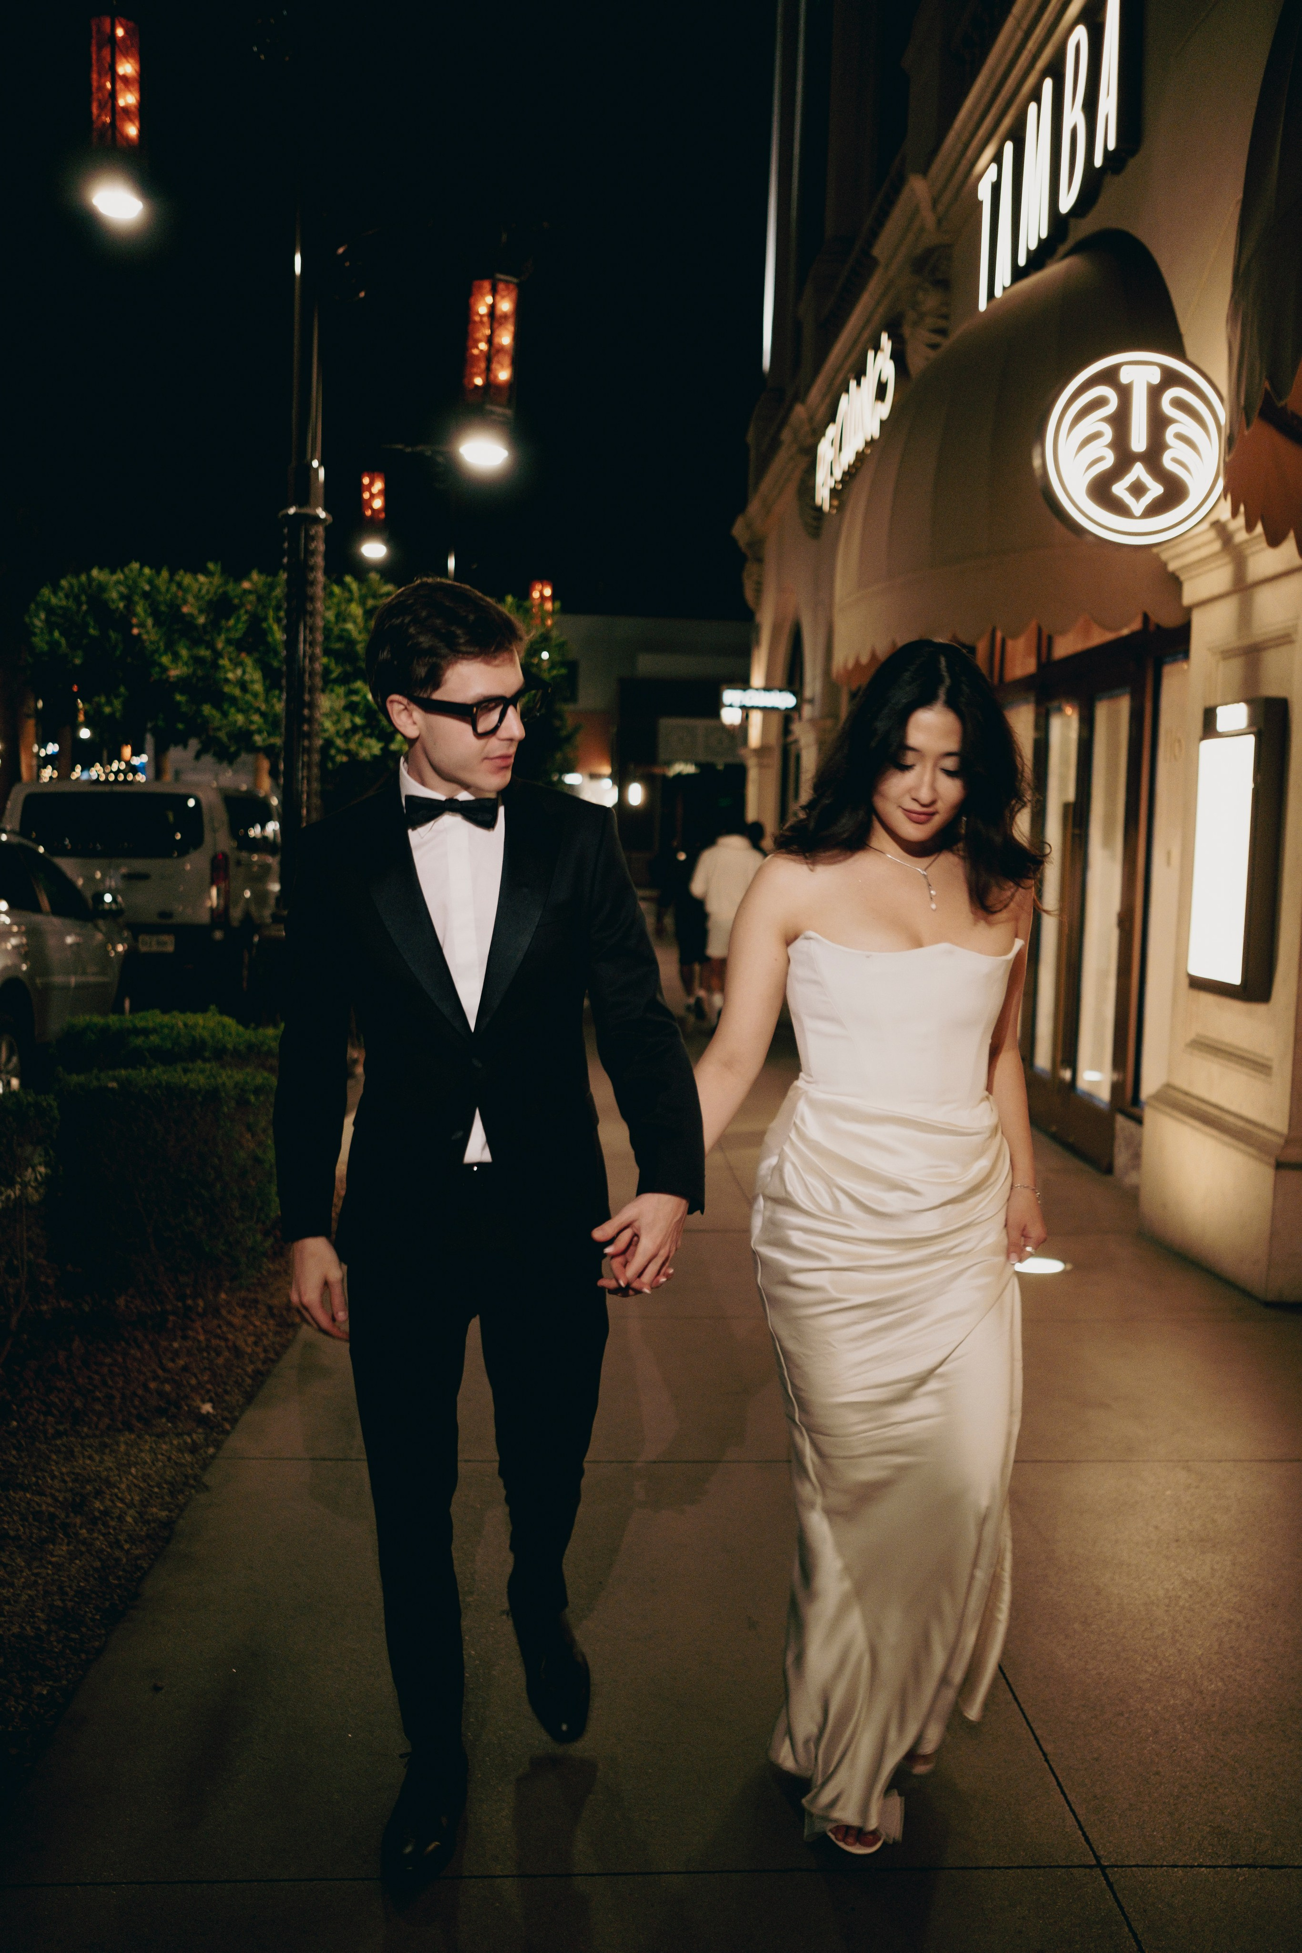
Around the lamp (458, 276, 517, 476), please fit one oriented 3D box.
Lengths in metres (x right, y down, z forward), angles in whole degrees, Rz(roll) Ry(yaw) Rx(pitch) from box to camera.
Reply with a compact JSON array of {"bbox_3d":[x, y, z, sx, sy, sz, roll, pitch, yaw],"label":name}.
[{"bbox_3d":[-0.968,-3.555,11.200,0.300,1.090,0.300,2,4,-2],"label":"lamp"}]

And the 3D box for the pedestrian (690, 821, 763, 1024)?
[{"bbox_3d":[0.631,-0.445,14.204,0.580,1.710,0.400,1,4,-2],"label":"pedestrian"}]

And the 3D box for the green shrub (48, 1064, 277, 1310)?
[{"bbox_3d":[-1.527,0.621,6.154,0.680,0.620,0.800,1,4,-2],"label":"green shrub"}]

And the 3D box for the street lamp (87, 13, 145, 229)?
[{"bbox_3d":[-3.298,-5.284,11.723,0.340,1.254,0.320,1,4,-2],"label":"street lamp"}]

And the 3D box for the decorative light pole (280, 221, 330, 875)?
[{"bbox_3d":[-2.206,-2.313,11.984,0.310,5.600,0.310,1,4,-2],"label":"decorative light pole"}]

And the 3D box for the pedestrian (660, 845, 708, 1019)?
[{"bbox_3d":[0.302,-0.473,15.092,0.500,1.620,0.360,1,4,-2],"label":"pedestrian"}]

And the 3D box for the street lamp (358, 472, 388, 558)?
[{"bbox_3d":[-3.757,-6.255,25.683,0.380,1.159,0.360,1,4,-2],"label":"street lamp"}]

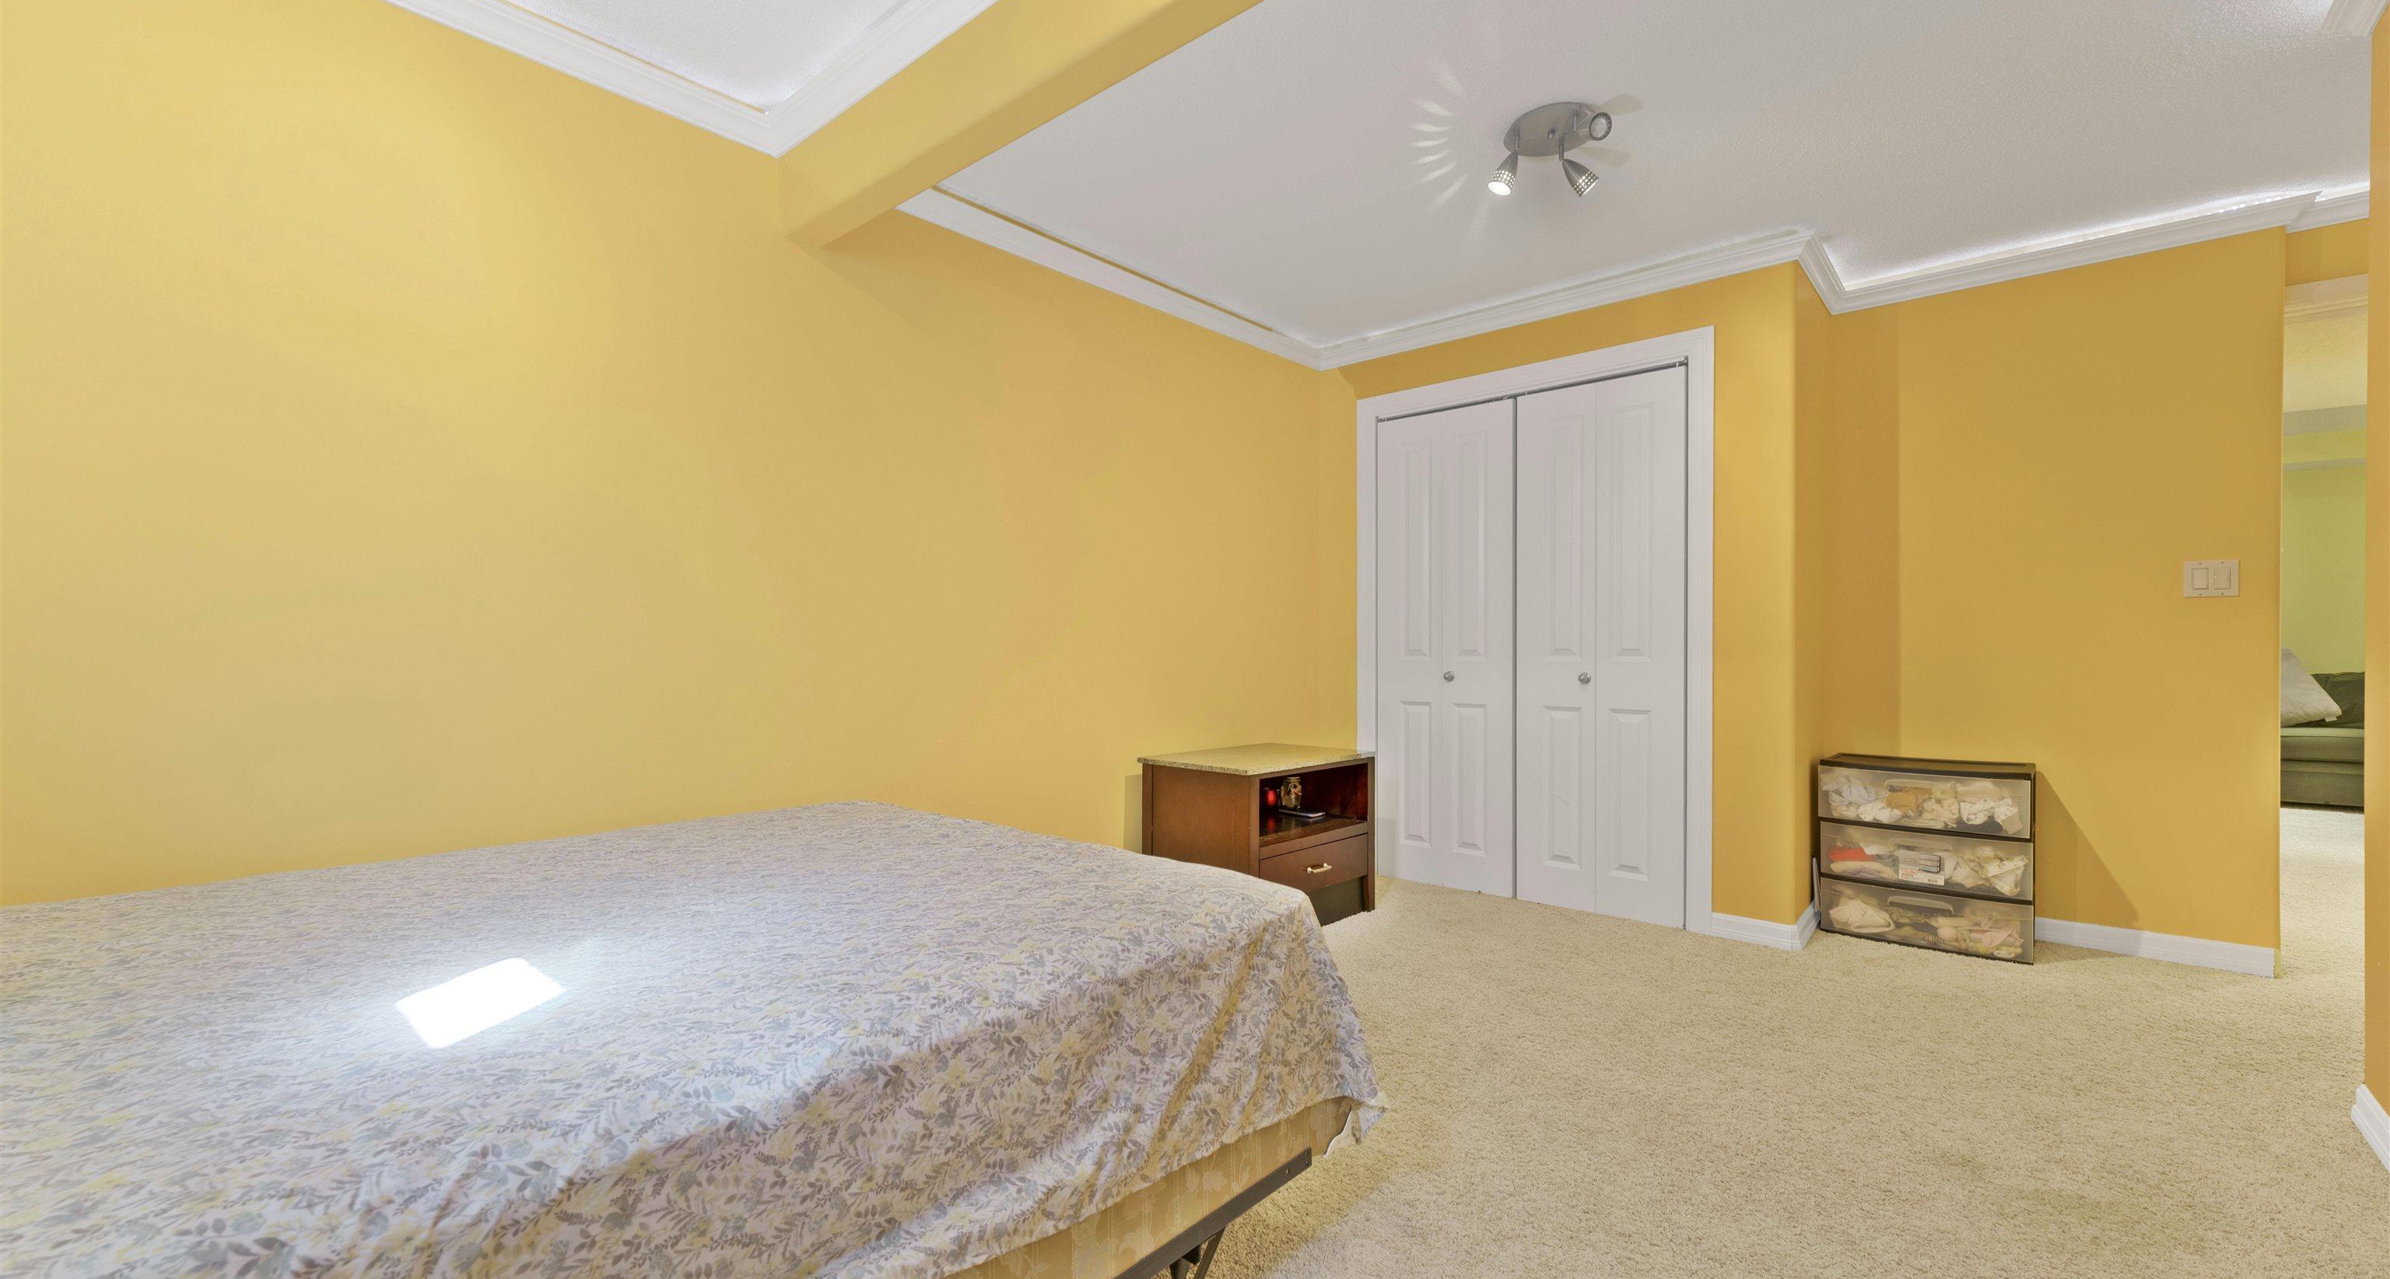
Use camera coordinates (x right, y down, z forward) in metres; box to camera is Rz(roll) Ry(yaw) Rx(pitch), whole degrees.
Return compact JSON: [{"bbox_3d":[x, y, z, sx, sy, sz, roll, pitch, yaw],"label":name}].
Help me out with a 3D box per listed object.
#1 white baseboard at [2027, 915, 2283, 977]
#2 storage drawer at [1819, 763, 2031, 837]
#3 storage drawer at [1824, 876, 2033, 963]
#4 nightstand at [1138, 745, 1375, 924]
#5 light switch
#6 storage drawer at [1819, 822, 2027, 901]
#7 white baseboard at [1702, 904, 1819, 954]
[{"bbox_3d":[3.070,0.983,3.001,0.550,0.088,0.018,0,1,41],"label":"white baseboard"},{"bbox_3d":[2.534,0.539,3.230,0.555,0.195,0.310,0,1,41],"label":"storage drawer"},{"bbox_3d":[2.536,0.931,3.233,0.555,0.192,0.310,0,1,41],"label":"storage drawer"},{"bbox_3d":[0.250,0.740,3.513,0.670,0.587,0.560,-1,1,-43],"label":"nightstand"},{"bbox_3d":[3.174,-0.188,2.902,0.116,0.116,0.014,0,1,41],"label":"light switch"},{"bbox_3d":[2.535,0.735,3.232,0.555,0.195,0.310,0,1,41],"label":"storage drawer"},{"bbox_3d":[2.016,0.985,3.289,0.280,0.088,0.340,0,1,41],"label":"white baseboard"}]

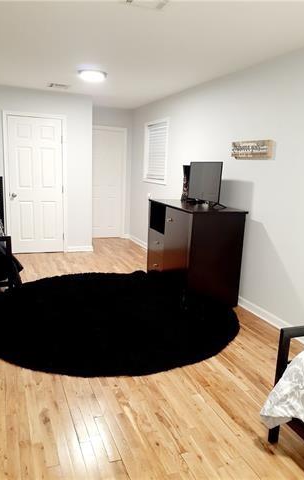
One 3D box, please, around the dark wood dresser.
[{"bbox_3d":[0.439,0.110,4.256,0.620,0.985,1.130,-2,12,-22],"label":"dark wood dresser"}]

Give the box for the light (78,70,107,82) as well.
[{"bbox_3d":[-0.670,-1.831,4.225,0.320,0.080,0.320,-2,12,-22],"label":"light"}]

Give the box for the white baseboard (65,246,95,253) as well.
[{"bbox_3d":[-1.158,0.146,6.063,0.420,0.093,0.020,-2,12,-22],"label":"white baseboard"}]

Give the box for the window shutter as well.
[{"bbox_3d":[0.056,-1.362,5.836,0.050,0.880,0.850,-2,12,-22],"label":"window shutter"}]

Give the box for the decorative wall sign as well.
[{"bbox_3d":[0.974,-0.881,3.671,0.020,0.165,0.620,-2,12,-22],"label":"decorative wall sign"}]

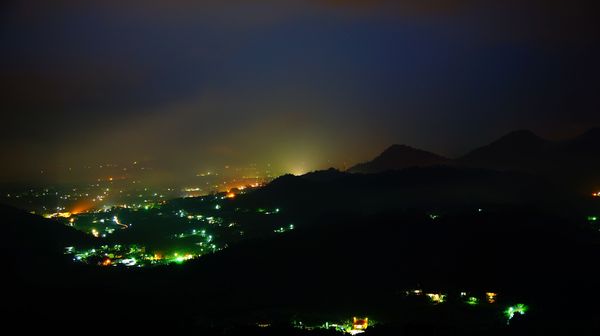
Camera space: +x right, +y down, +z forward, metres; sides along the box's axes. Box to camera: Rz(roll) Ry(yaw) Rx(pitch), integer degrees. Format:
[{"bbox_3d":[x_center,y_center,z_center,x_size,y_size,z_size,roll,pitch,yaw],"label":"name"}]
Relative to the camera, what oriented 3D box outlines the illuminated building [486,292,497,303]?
[{"bbox_3d":[188.310,127.340,590.000,9.500,7.500,9.000,0,1,18],"label":"illuminated building"}]

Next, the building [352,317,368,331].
[{"bbox_3d":[50.420,129.580,500.000,12.500,9.000,10.000,0,1,6],"label":"building"}]

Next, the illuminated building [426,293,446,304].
[{"bbox_3d":[134.220,128.320,590.000,18.500,8.500,11.000,0,1,13],"label":"illuminated building"}]

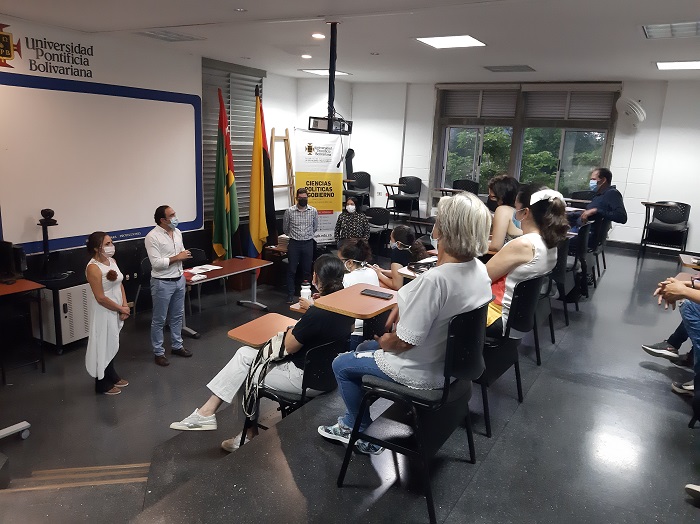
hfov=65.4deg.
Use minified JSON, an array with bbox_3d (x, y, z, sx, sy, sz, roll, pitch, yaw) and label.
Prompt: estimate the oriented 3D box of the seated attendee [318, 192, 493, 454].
[{"bbox_3d":[0.185,0.307,2.382,0.820,1.260,0.500,10,14,30],"label":"seated attendee"}]

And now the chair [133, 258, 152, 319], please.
[{"bbox_3d":[-2.441,0.342,7.129,0.560,0.810,0.520,10,14,30],"label":"chair"}]

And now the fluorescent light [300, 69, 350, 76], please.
[{"bbox_3d":[-0.394,-3.115,8.902,0.600,0.060,0.600,10,14,30],"label":"fluorescent light"}]

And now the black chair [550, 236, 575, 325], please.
[{"bbox_3d":[1.645,0.057,4.663,0.600,0.810,0.530,10,14,30],"label":"black chair"}]

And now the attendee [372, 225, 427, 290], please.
[{"bbox_3d":[0.259,0.304,4.560,0.780,1.260,0.500,10,14,30],"label":"attendee"}]

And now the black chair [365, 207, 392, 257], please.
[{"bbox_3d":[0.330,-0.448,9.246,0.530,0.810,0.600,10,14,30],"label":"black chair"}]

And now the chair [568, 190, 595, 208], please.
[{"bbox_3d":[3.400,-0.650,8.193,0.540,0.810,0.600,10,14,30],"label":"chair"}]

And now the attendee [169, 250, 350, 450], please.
[{"bbox_3d":[-0.567,0.546,3.499,1.180,1.310,0.550,10,14,30],"label":"attendee"}]

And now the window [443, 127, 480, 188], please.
[{"bbox_3d":[1.992,-1.851,9.801,0.690,1.120,0.060,10,14,30],"label":"window"}]

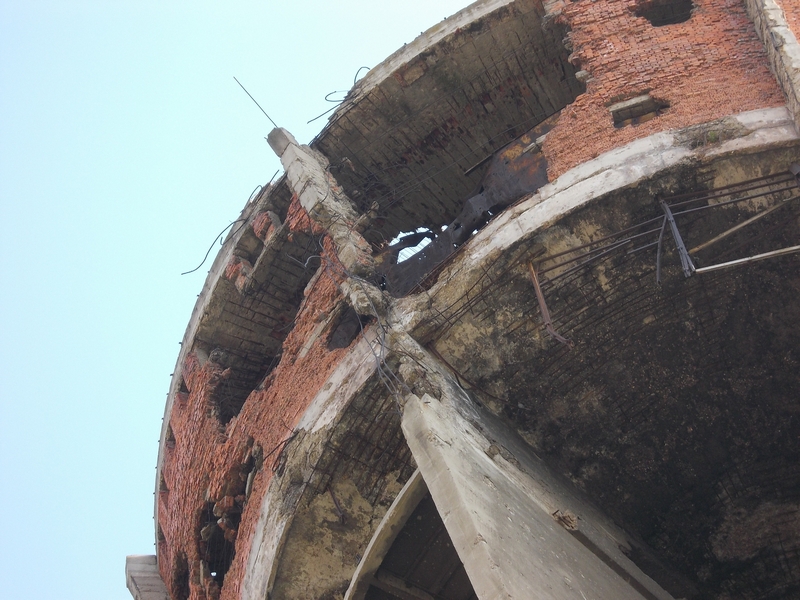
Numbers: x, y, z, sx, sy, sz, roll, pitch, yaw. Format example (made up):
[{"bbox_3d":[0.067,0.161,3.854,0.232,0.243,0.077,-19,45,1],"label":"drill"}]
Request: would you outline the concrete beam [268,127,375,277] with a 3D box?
[{"bbox_3d":[-1.537,-1.892,41.517,0.850,6.288,0.400,37,-79,-24],"label":"concrete beam"}]

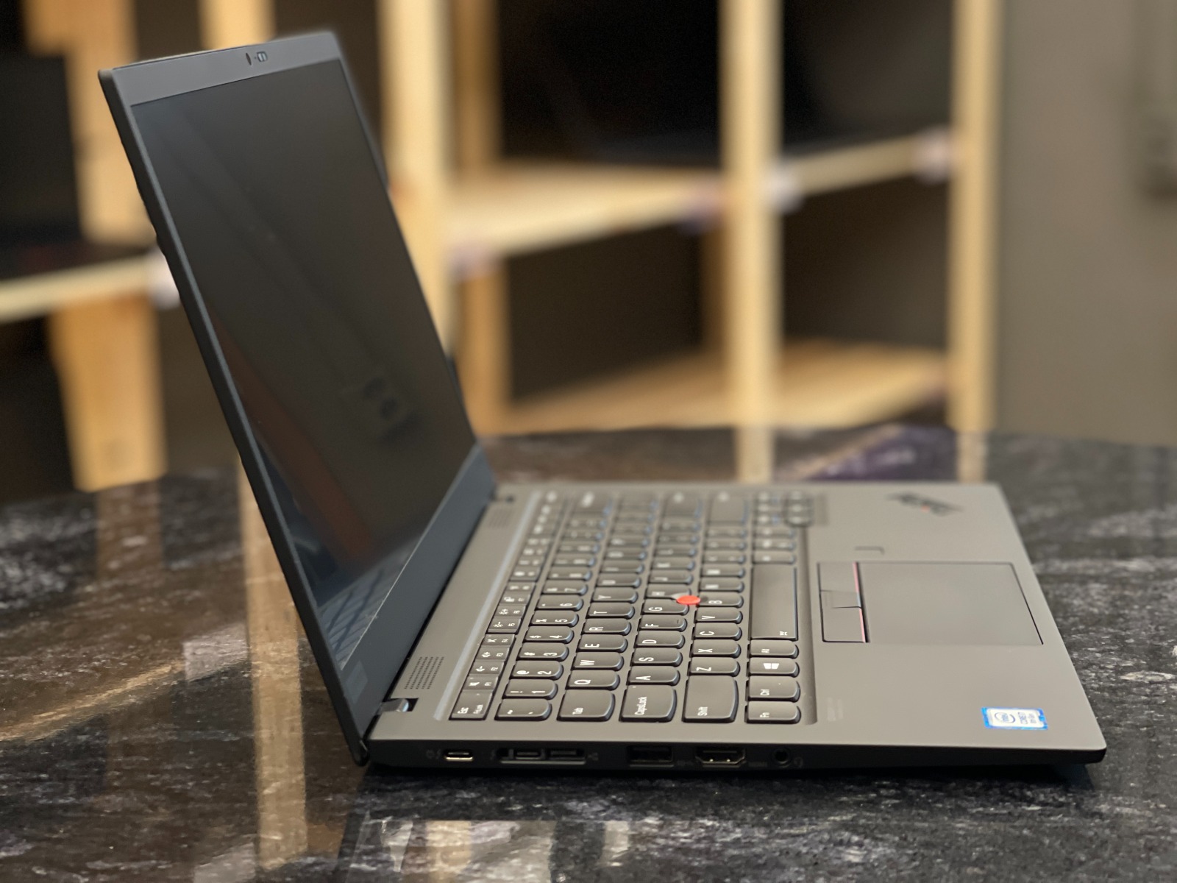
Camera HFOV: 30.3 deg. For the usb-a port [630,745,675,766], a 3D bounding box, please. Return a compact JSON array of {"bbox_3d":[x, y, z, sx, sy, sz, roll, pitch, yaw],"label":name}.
[{"bbox_3d":[0.019,0.093,0.655,0.013,0.007,0.007,0,13,5],"label":"usb-a port"}]

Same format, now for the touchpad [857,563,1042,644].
[{"bbox_3d":[0.128,0.058,0.785,0.058,0.002,0.100,0,13,5],"label":"touchpad"}]

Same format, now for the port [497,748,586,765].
[{"bbox_3d":[-0.014,0.094,0.658,0.026,0.005,0.007,0,13,5],"label":"port"}]

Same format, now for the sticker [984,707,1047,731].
[{"bbox_3d":[0.130,0.084,0.664,0.018,0.001,0.019,0,13,5],"label":"sticker"}]

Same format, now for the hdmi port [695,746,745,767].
[{"bbox_3d":[0.040,0.093,0.653,0.015,0.006,0.007,0,13,5],"label":"hdmi port"}]

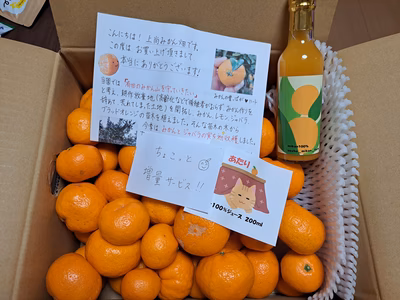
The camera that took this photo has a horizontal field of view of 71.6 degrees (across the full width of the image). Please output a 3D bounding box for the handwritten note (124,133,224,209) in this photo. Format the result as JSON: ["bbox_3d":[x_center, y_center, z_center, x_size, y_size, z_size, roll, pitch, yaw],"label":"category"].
[{"bbox_3d":[-0.031,0.025,0.335,0.107,0.003,0.076,11,86,8],"label":"handwritten note"}]

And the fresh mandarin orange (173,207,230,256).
[{"bbox_3d":[0.003,0.097,0.345,0.070,0.060,0.069,0,67,0],"label":"fresh mandarin orange"}]

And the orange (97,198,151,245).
[{"bbox_3d":[-0.093,0.088,0.342,0.062,0.050,0.055,0,69,-1],"label":"orange"}]

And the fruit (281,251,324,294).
[{"bbox_3d":[0.136,0.161,0.370,0.056,0.046,0.051,0,69,-1],"label":"fruit"}]

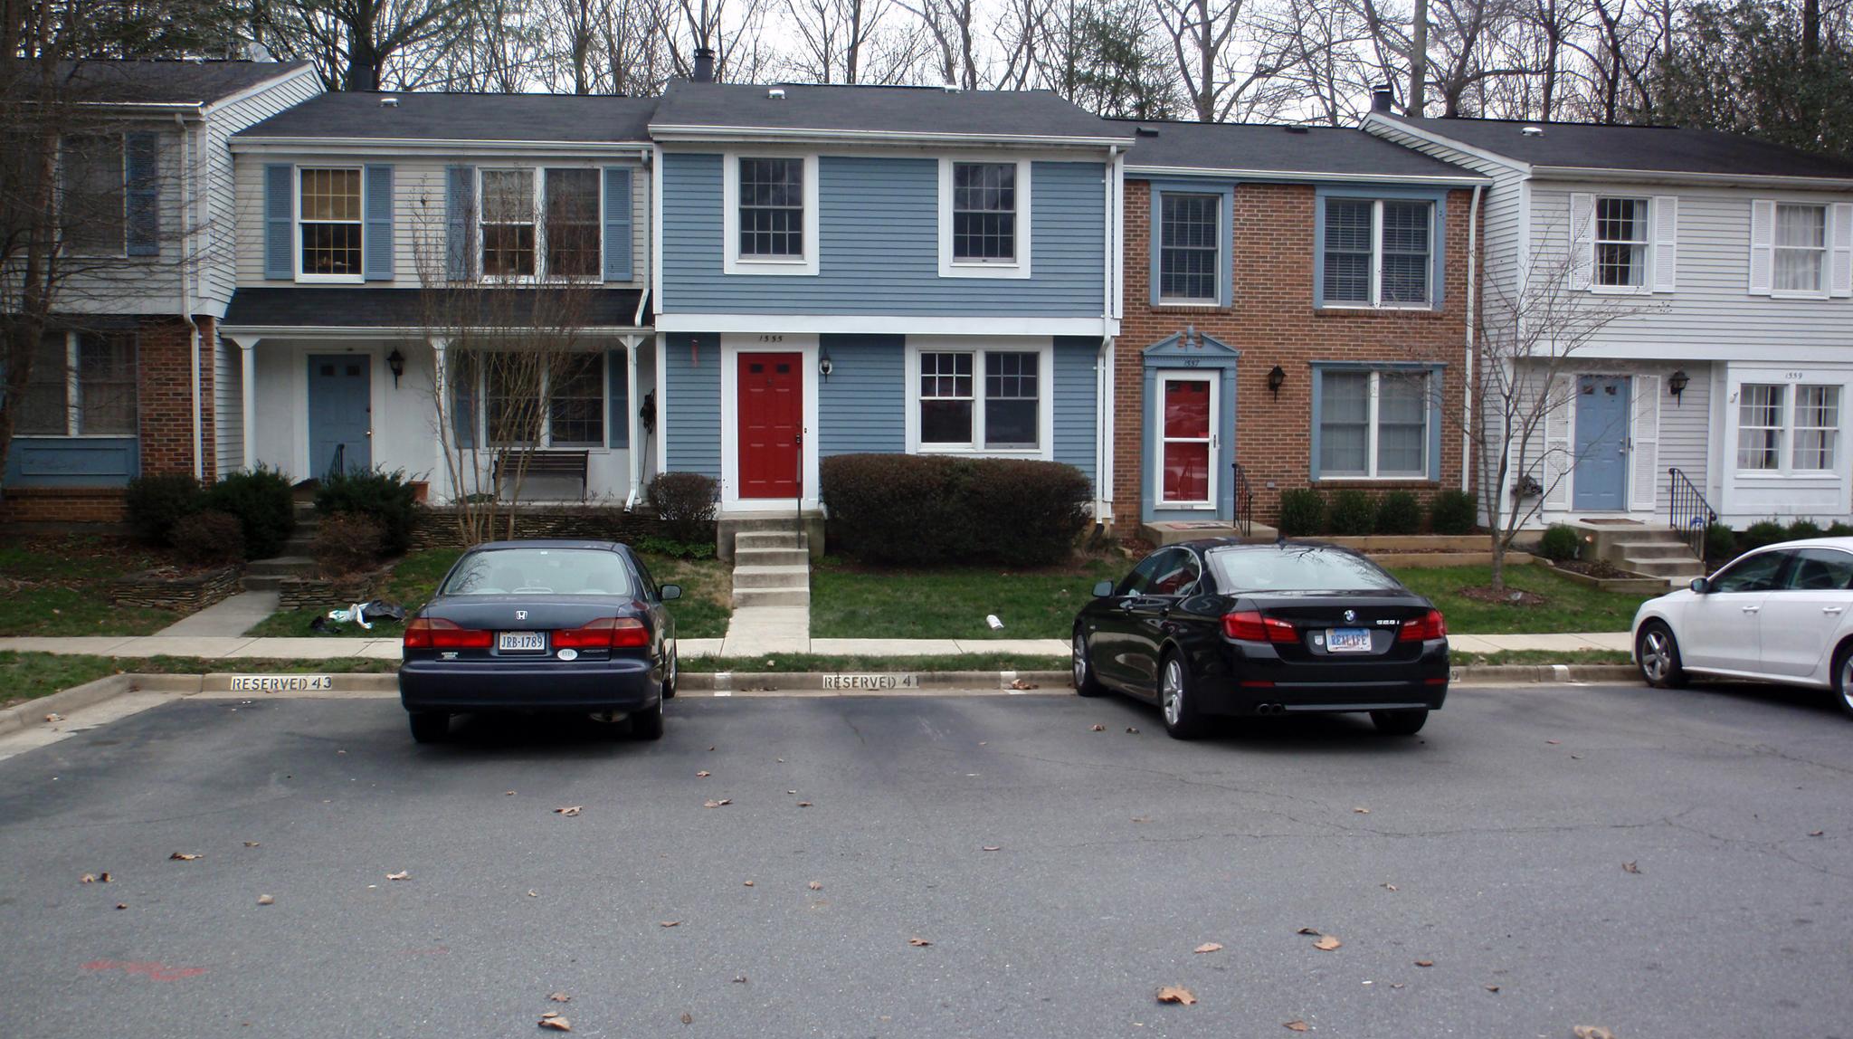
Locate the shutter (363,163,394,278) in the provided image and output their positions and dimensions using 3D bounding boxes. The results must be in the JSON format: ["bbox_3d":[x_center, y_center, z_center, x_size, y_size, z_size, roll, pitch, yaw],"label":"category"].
[{"bbox_3d":[-7.552,-4.089,20.660,0.375,1.580,0.050,0,3,-6],"label":"shutter"}]

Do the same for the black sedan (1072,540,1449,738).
[{"bbox_3d":[2.520,0.888,12.380,1.880,1.464,4.900,0,0,-7],"label":"black sedan"}]

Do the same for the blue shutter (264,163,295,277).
[{"bbox_3d":[-8.902,-4.093,20.620,0.390,1.590,0.050,0,4,-6],"label":"blue shutter"}]

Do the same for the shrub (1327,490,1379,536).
[{"bbox_3d":[6.229,-0.095,21.900,0.680,0.650,0.660,0,4,-5],"label":"shrub"}]

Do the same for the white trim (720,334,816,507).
[{"bbox_3d":[-2.163,-1.330,20.550,1.340,2.380,0.140,0,4,-5],"label":"white trim"}]

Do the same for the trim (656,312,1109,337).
[{"bbox_3d":[-0.491,-2.617,20.170,6.198,0.235,0.060,0,3,-6],"label":"trim"}]

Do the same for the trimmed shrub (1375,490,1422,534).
[{"bbox_3d":[6.922,-0.106,21.950,0.640,0.640,0.630,0,4,-5],"label":"trimmed shrub"}]

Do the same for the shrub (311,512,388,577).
[{"bbox_3d":[-6.735,0.279,17.500,0.800,0.720,0.780,0,4,-5],"label":"shrub"}]

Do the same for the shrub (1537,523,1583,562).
[{"bbox_3d":[8.893,0.325,21.050,0.580,0.508,0.600,0,3,-6],"label":"shrub"}]

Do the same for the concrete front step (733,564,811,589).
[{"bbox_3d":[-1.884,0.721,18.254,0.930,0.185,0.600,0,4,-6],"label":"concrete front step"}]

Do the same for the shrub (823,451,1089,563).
[{"bbox_3d":[0.330,-0.152,19.750,3.414,1.374,1.400,0,3,-6],"label":"shrub"}]

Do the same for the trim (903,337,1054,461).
[{"bbox_3d":[0.729,-1.681,20.850,2.110,1.720,0.060,0,4,-6],"label":"trim"}]

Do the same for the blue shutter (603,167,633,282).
[{"bbox_3d":[-4.307,-4.120,20.980,0.385,1.590,0.050,0,3,-6],"label":"blue shutter"}]

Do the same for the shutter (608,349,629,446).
[{"bbox_3d":[-4.436,-1.748,21.800,0.370,1.430,0.050,0,4,-6],"label":"shutter"}]

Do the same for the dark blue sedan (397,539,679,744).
[{"bbox_3d":[-2.974,0.900,12.173,1.800,1.440,4.790,0,-1,-8],"label":"dark blue sedan"}]

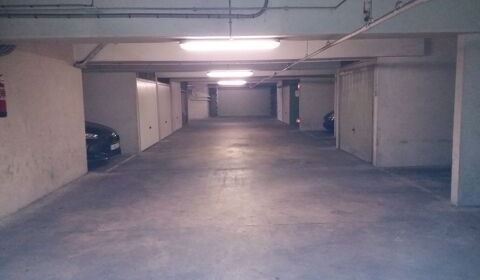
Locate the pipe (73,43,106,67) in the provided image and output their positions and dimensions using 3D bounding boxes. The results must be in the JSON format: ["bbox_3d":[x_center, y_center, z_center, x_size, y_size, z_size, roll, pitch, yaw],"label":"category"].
[{"bbox_3d":[-2.619,-1.498,6.802,0.696,0.110,0.110,-39,6,3],"label":"pipe"}]

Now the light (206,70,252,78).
[{"bbox_3d":[-0.279,-1.800,10.621,1.280,0.110,0.160,-1,6,-1],"label":"light"}]

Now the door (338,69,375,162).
[{"bbox_3d":[2.742,-0.634,9.279,0.080,1.993,2.576,-1,6,-1],"label":"door"}]

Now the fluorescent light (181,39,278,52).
[{"bbox_3d":[-0.134,-1.199,4.942,1.300,0.110,0.160,-1,6,-1],"label":"fluorescent light"}]

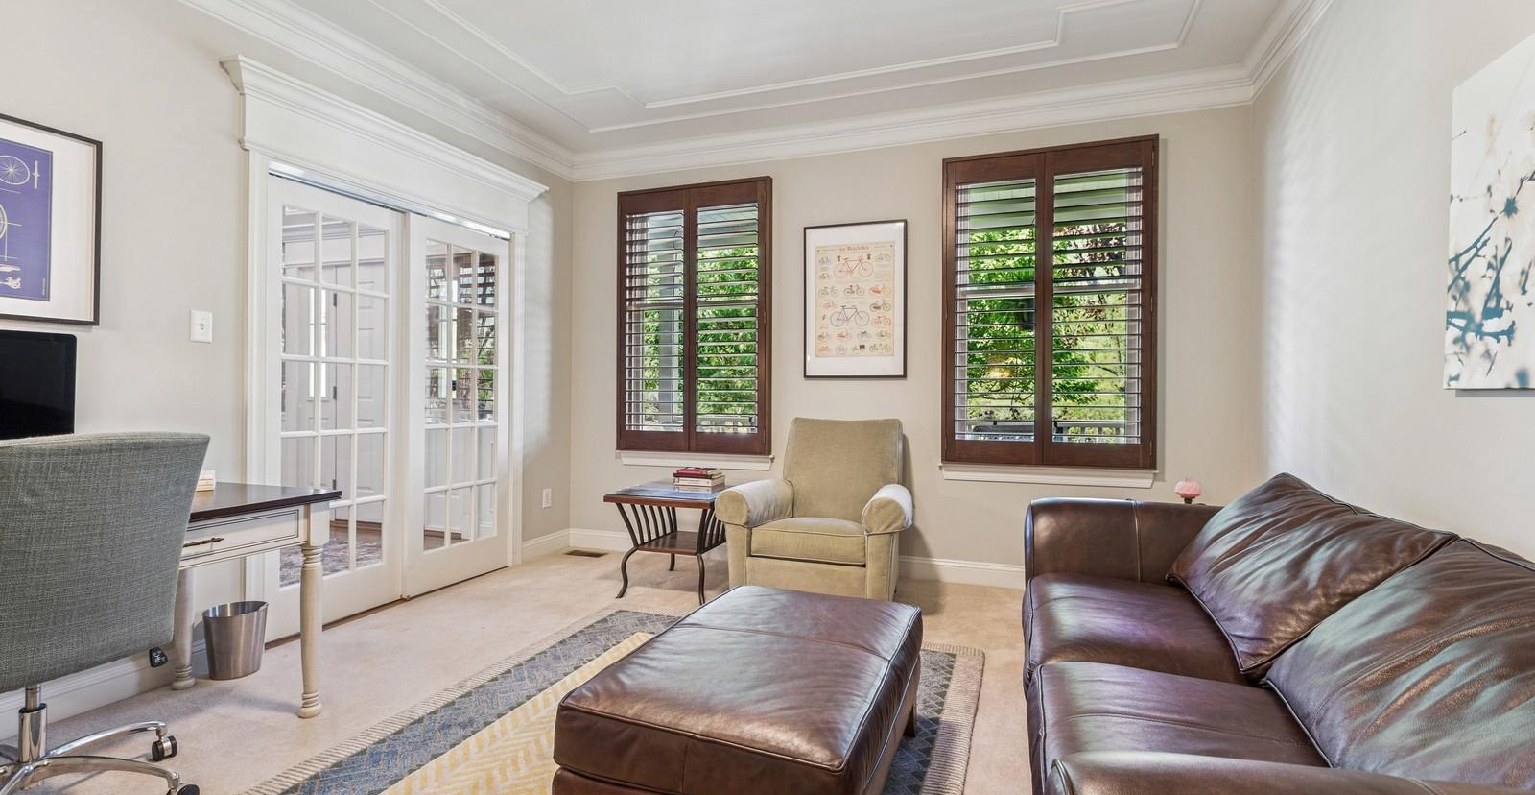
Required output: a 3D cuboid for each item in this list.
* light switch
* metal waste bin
[{"bbox_3d":[-2.208,-0.276,2.833,0.012,0.119,0.077,0,0,20],"label":"light switch"},{"bbox_3d":[-2.067,0.945,2.815,0.213,0.245,0.213,0,0,20],"label":"metal waste bin"}]

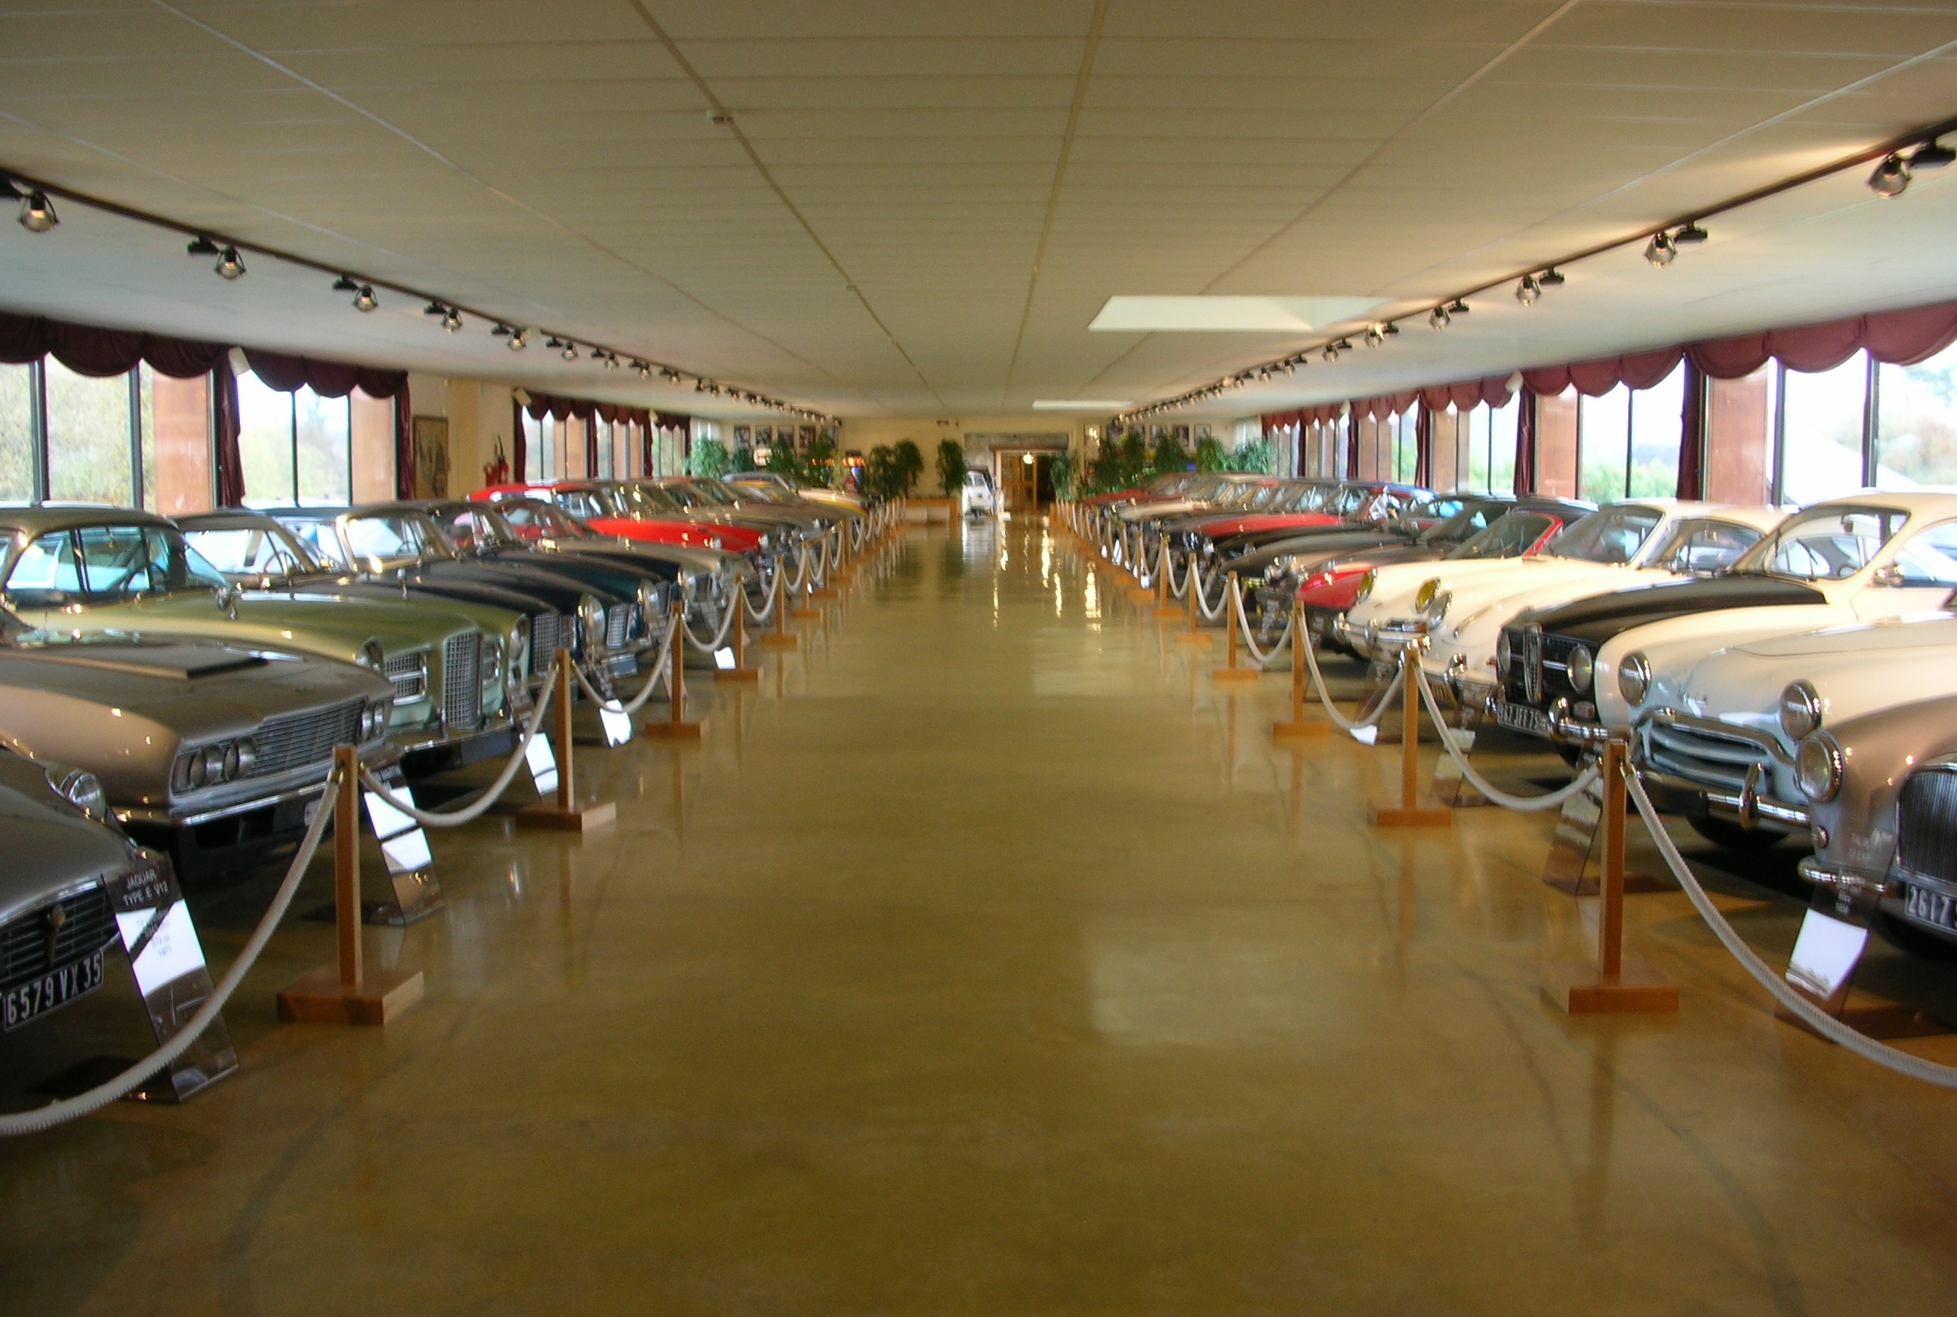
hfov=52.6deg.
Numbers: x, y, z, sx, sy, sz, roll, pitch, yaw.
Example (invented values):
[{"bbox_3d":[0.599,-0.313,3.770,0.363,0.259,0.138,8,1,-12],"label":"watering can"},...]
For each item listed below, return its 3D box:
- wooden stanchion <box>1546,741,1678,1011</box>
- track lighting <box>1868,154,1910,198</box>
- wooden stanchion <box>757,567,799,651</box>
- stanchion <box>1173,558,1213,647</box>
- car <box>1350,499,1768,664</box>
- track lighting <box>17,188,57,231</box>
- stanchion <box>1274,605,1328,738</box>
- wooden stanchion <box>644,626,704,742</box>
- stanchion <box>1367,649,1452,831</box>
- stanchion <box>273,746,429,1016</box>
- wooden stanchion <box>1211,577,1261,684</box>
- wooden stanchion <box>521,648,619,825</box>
[{"bbox_3d":[1.885,0.635,5.878,0.315,0.775,0.302,0,6,1],"label":"wooden stanchion"},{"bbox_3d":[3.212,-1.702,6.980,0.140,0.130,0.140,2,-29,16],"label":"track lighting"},{"bbox_3d":[-1.736,-0.513,17.353,0.315,0.775,0.302,0,6,0],"label":"wooden stanchion"},{"bbox_3d":[1.905,-0.533,17.600,0.315,0.775,0.302,0,6,-2],"label":"stanchion"},{"bbox_3d":[4.645,-0.432,13.878,4.150,1.310,1.620,-1,6,-7],"label":"car"},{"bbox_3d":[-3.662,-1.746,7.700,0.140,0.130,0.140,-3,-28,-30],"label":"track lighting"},{"bbox_3d":[1.882,0.058,11.667,0.315,0.775,0.302,0,6,-1],"label":"stanchion"},{"bbox_3d":[-1.762,0.061,11.589,0.315,0.775,0.302,0,6,3],"label":"wooden stanchion"},{"bbox_3d":[1.919,0.345,8.788,0.315,0.775,0.302,0,6,2],"label":"stanchion"},{"bbox_3d":[-1.833,0.642,5.763,0.315,0.775,0.302,1,6,6],"label":"stanchion"},{"bbox_3d":[1.880,-0.241,14.668,0.315,0.775,0.302,0,6,-3],"label":"wooden stanchion"},{"bbox_3d":[-1.820,0.348,8.711,0.315,0.775,0.302,2,6,17],"label":"wooden stanchion"}]

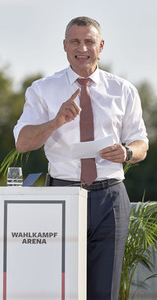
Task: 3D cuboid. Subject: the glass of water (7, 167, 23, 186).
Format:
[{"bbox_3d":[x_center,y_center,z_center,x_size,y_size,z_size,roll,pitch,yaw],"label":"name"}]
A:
[{"bbox_3d":[-0.278,0.124,7.450,0.068,0.093,0.068,0,-5,0],"label":"glass of water"}]

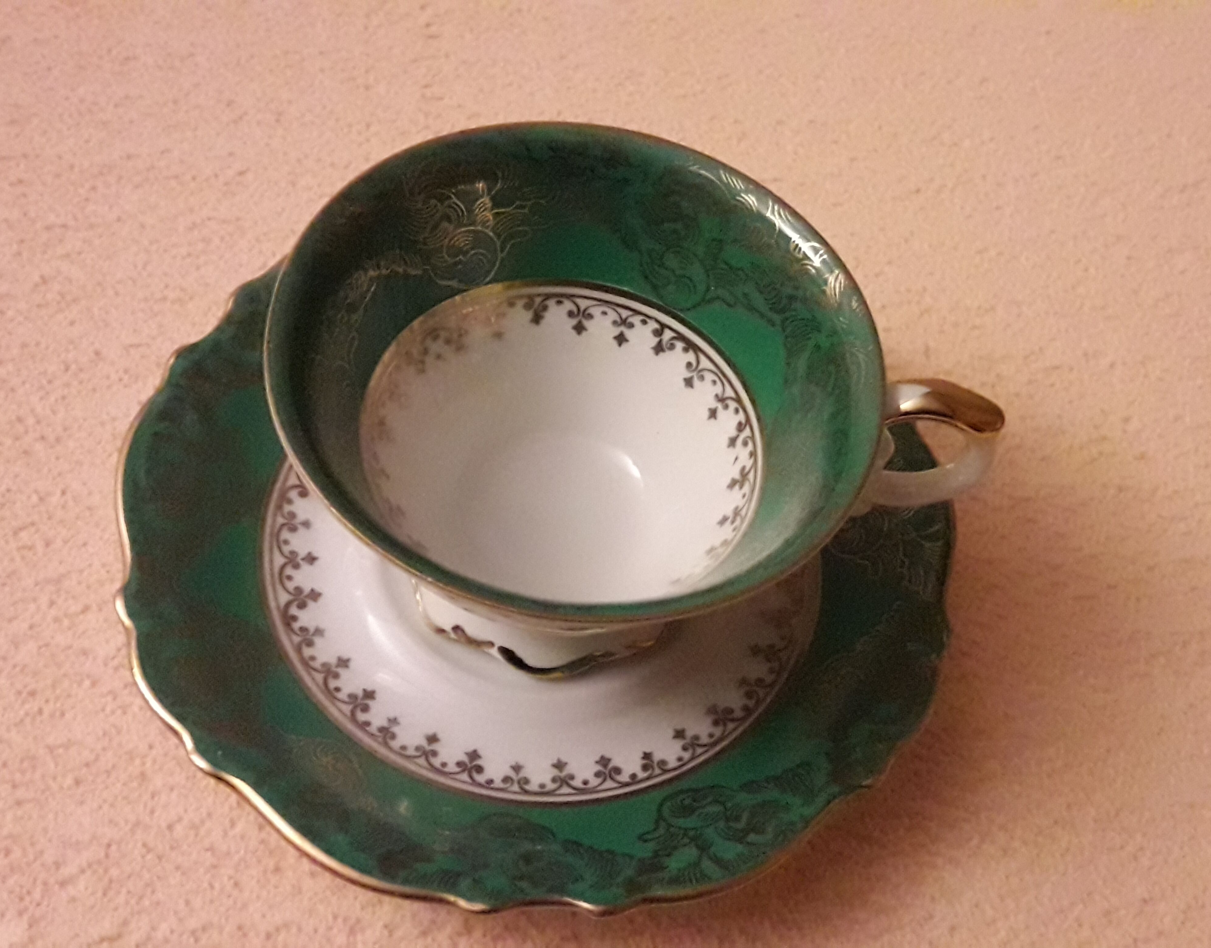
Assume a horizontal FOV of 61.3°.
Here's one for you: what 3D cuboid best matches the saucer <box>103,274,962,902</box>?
[{"bbox_3d":[-0.010,0.007,0.191,0.147,0.024,0.147,0,58,-9],"label":"saucer"}]

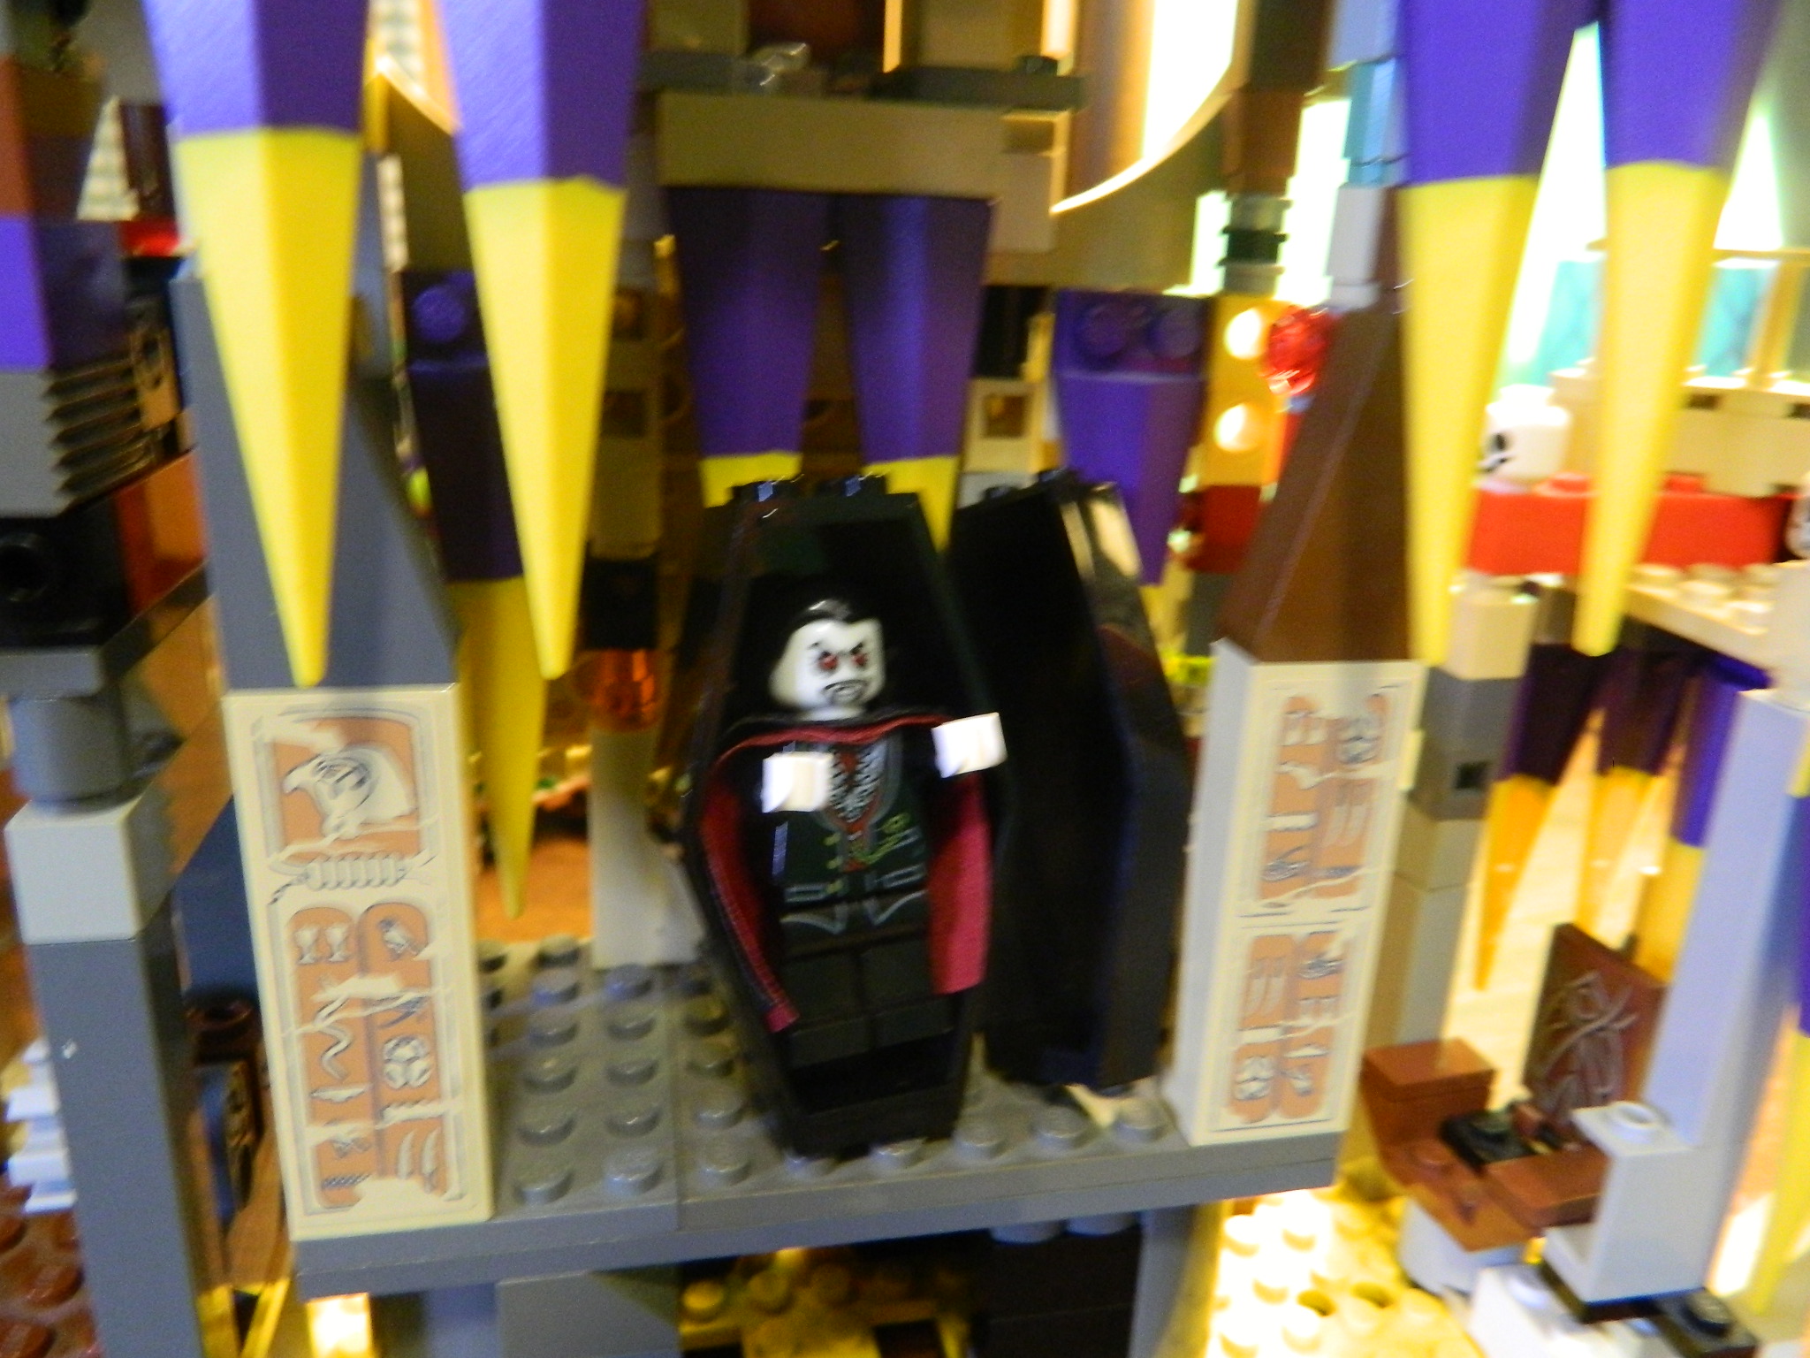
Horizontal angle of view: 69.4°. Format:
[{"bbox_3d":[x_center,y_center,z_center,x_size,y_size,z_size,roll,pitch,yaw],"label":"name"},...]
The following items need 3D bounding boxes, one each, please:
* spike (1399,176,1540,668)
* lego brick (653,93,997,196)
[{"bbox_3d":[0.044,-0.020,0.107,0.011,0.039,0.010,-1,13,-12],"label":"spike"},{"bbox_3d":[-0.008,-0.050,0.125,0.032,0.009,0.008,-2,18,-12],"label":"lego brick"}]

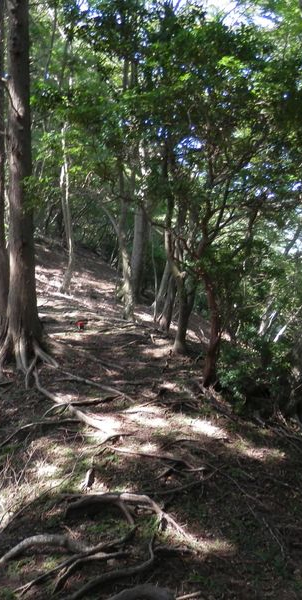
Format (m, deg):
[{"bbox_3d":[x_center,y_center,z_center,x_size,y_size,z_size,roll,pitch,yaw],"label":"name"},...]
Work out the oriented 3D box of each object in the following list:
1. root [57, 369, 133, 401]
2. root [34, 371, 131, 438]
[{"bbox_3d":[-0.618,0.882,6.091,0.170,0.100,1.420,-2,8,-38],"label":"root"},{"bbox_3d":[-0.823,0.958,5.550,0.360,0.140,2.150,-2,8,-30],"label":"root"}]

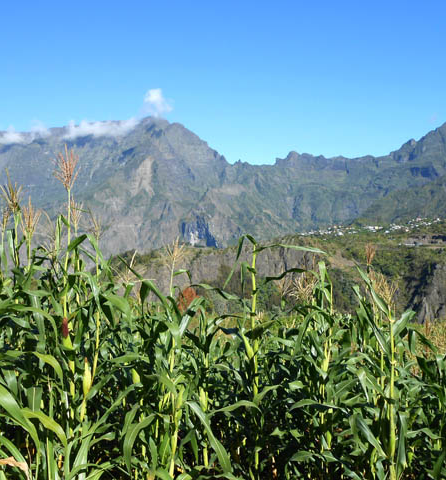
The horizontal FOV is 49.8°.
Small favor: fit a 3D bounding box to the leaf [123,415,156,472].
[{"bbox_3d":[-0.478,1.158,2.750,0.178,0.311,0.160,0,-2,0],"label":"leaf"}]

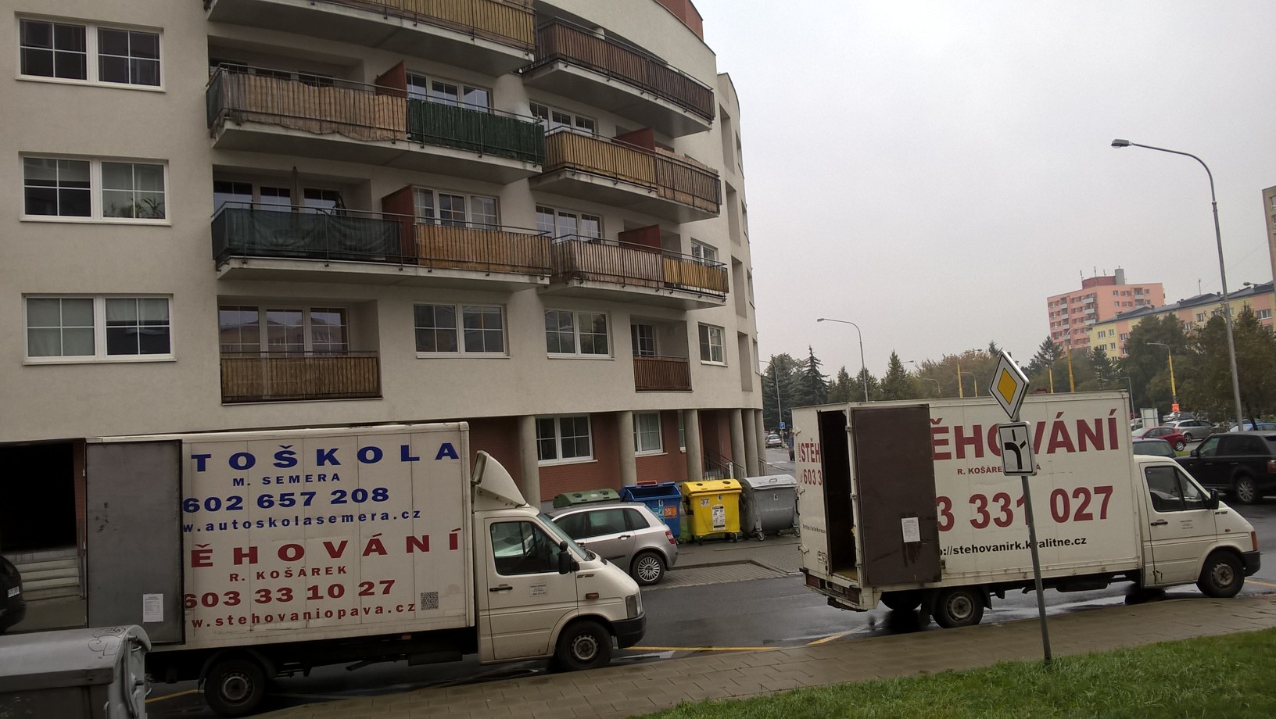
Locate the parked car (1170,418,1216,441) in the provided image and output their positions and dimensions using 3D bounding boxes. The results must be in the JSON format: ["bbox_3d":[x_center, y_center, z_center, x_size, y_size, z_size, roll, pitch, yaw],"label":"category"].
[{"bbox_3d":[39.797,5.075,72.919,4.800,1.700,1.900,-3,-5,-18],"label":"parked car"}]

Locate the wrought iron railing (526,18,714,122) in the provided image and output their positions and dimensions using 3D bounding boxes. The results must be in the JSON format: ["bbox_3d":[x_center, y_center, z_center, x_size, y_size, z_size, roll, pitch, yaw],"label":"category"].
[{"bbox_3d":[-0.324,-7.983,29.233,1.685,1.210,7.544,-7,-5,36],"label":"wrought iron railing"}]

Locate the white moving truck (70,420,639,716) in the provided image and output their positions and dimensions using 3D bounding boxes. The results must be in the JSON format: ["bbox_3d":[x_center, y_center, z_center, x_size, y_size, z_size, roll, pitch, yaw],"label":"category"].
[{"bbox_3d":[-3.169,2.438,12.906,6.440,3.200,2.150,-3,-3,-12],"label":"white moving truck"}]

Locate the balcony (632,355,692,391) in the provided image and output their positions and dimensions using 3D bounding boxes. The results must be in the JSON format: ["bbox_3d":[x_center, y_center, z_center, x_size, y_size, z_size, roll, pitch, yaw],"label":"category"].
[{"bbox_3d":[0.412,0.517,31.155,1.000,1.018,3.333,-7,-5,32],"label":"balcony"}]

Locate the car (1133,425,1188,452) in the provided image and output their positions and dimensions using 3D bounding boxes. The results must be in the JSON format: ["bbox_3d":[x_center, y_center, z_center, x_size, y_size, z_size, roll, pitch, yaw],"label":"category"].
[{"bbox_3d":[27.251,4.319,54.533,4.100,1.460,1.720,-4,-4,2],"label":"car"}]

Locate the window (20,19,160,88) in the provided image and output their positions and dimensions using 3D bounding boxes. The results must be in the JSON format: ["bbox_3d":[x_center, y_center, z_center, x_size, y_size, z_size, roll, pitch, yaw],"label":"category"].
[{"bbox_3d":[-11.068,-6.211,20.611,2.505,1.213,0.150,-2,-5,-26],"label":"window"}]

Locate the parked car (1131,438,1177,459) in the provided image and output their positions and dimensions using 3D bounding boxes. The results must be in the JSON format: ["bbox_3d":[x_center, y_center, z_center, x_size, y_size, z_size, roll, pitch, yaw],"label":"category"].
[{"bbox_3d":[18.290,3.590,36.930,1.700,1.470,4.150,-5,-4,5],"label":"parked car"}]

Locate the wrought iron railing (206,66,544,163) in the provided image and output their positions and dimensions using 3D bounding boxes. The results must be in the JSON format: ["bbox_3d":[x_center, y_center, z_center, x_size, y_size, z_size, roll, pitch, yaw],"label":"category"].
[{"bbox_3d":[-5.637,-5.267,23.052,7.851,1.210,1.698,0,-6,-41],"label":"wrought iron railing"}]

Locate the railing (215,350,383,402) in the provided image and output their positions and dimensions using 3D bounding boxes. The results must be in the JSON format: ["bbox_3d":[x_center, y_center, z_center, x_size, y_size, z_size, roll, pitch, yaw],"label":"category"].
[{"bbox_3d":[-7.216,0.362,22.005,3.517,1.065,0.100,-1,-6,-39],"label":"railing"}]

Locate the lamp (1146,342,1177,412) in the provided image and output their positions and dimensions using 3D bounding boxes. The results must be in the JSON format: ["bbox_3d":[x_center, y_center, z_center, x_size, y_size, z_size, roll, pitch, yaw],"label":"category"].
[{"bbox_3d":[51.747,2.698,100.000,2.400,8.600,0.300,-4,-5,0],"label":"lamp"}]

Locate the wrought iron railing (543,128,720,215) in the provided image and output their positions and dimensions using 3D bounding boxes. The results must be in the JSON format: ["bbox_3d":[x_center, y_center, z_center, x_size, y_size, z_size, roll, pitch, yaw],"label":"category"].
[{"bbox_3d":[-0.118,-5.240,29.358,1.300,1.200,7.500,-7,-5,35],"label":"wrought iron railing"}]

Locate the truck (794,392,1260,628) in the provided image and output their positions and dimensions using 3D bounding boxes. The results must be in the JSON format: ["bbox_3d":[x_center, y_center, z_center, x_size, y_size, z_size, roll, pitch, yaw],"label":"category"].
[{"bbox_3d":[5.708,2.034,14.707,6.495,3.069,2.141,-2,-4,-13],"label":"truck"}]

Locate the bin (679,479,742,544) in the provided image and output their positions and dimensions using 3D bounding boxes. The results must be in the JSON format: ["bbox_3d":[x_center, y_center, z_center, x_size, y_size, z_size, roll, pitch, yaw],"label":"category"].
[{"bbox_3d":[1.775,3.680,24.152,1.320,1.450,1.120,-3,-4,-9],"label":"bin"}]

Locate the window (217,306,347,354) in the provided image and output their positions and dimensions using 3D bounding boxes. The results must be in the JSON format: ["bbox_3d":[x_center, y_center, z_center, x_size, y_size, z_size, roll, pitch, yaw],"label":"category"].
[{"bbox_3d":[-7.953,-0.182,23.005,2.970,2.130,0.120,-1,-6,-36],"label":"window"}]

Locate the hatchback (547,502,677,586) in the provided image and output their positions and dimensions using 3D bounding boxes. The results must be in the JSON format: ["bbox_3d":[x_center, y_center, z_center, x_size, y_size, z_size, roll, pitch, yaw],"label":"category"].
[{"bbox_3d":[-1.406,3.457,18.732,4.250,1.525,1.756,-2,-5,-18],"label":"hatchback"}]

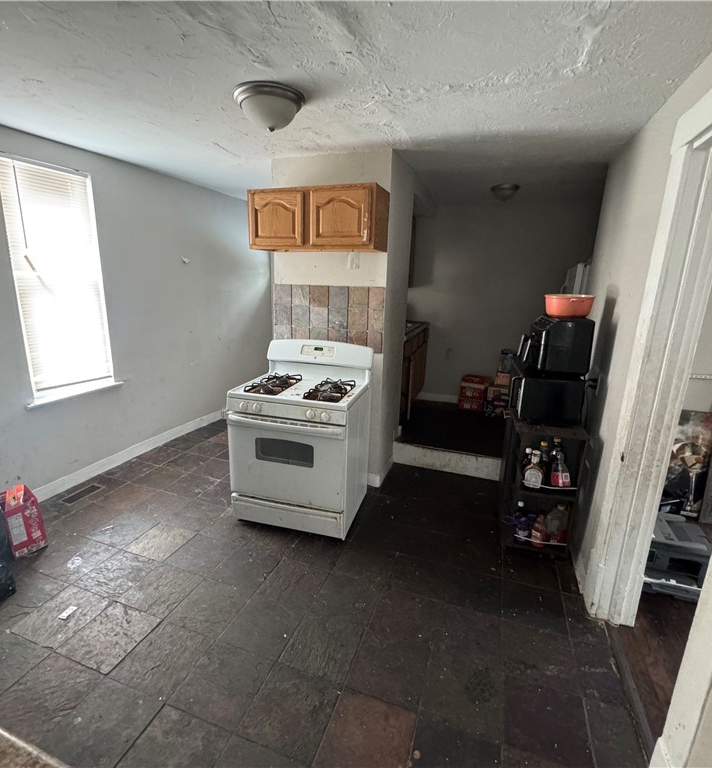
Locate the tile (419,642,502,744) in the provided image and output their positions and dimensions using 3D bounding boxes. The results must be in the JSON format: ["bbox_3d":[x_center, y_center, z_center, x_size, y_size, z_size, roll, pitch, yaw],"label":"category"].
[{"bbox_3d":[0.438,1.242,1.690,0.300,0.013,0.300,6,15,18],"label":"tile"}]

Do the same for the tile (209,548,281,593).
[{"bbox_3d":[-0.624,1.049,2.366,0.302,0.010,0.302,7,16,18],"label":"tile"}]

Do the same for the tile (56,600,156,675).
[{"bbox_3d":[-1.113,1.148,1.888,0.300,0.013,0.300,6,15,18],"label":"tile"}]

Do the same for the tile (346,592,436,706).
[{"bbox_3d":[0.191,1.177,1.906,0.300,0.012,0.600,7,16,18],"label":"tile"}]

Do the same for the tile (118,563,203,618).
[{"bbox_3d":[-1.013,1.081,2.165,0.300,0.013,0.300,6,15,18],"label":"tile"}]

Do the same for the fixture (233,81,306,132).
[{"bbox_3d":[-0.411,-1.288,1.986,0.336,0.150,0.336,2,14,0],"label":"fixture"}]

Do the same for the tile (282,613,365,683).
[{"bbox_3d":[-0.146,1.176,1.864,0.300,0.012,0.300,7,16,18],"label":"tile"}]

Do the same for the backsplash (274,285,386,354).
[{"bbox_3d":[-0.216,-0.497,3.130,0.890,0.465,0.012,7,15,18],"label":"backsplash"}]

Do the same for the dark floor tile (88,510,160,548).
[{"bbox_3d":[-1.494,0.942,2.658,0.302,0.010,0.302,7,16,18],"label":"dark floor tile"}]

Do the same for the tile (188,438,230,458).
[{"bbox_3d":[-1.347,0.603,3.825,0.300,0.012,0.300,7,16,18],"label":"tile"}]

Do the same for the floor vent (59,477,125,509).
[{"bbox_3d":[-2.018,0.813,3.056,0.137,0.012,0.285,7,16,18],"label":"floor vent"}]

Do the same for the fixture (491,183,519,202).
[{"bbox_3d":[1.263,-1.621,3.519,0.245,0.122,0.245,7,16,18],"label":"fixture"}]

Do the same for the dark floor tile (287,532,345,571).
[{"bbox_3d":[-0.232,1.016,2.547,0.303,0.010,0.303,7,15,18],"label":"dark floor tile"}]

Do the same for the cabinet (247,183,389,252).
[{"bbox_3d":[-0.256,-1.103,2.819,0.905,0.385,0.325,7,15,18],"label":"cabinet"}]

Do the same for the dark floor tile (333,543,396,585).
[{"bbox_3d":[0.056,1.044,2.429,0.300,0.013,0.300,6,15,18],"label":"dark floor tile"}]

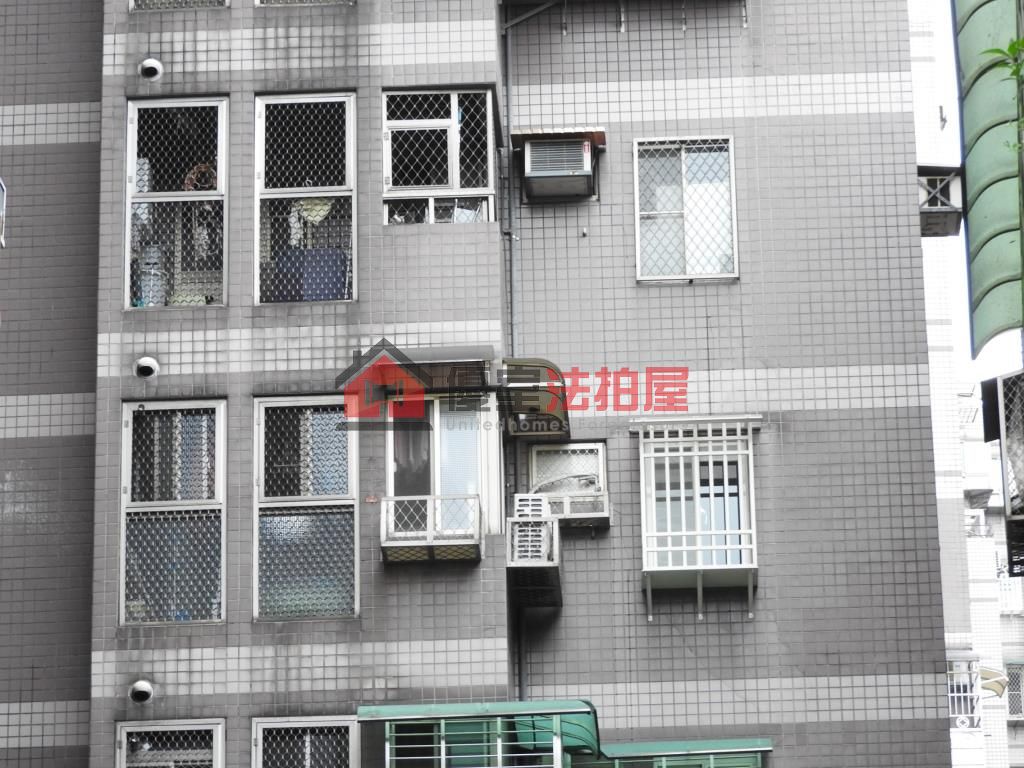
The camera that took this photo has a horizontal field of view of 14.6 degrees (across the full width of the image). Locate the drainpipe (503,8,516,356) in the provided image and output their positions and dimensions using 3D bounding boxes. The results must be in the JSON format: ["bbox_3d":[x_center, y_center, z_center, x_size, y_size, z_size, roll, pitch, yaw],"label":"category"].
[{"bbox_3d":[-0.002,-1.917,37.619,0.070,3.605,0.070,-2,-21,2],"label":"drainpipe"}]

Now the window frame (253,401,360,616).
[{"bbox_3d":[-1.805,1.085,35.109,0.887,2.078,0.080,-2,-21,2],"label":"window frame"}]

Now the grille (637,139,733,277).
[{"bbox_3d":[1.666,-1.679,38.255,0.971,1.470,0.090,-2,-20,2],"label":"grille"}]

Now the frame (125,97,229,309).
[{"bbox_3d":[-2.995,-1.635,35.698,0.920,2.030,0.110,-2,-20,2],"label":"frame"}]

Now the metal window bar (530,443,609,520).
[{"bbox_3d":[0.516,0.881,36.044,0.710,0.830,0.330,-2,-20,2],"label":"metal window bar"}]

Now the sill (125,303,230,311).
[{"bbox_3d":[-3.092,-0.708,36.697,0.950,0.050,0.130,-2,-20,2],"label":"sill"}]

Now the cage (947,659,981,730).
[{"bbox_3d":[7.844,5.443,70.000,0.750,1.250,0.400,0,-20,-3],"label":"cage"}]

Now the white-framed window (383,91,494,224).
[{"bbox_3d":[-0.673,-2.098,37.126,1.047,1.336,0.070,-2,-20,2],"label":"white-framed window"}]

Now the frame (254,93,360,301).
[{"bbox_3d":[-1.838,-1.671,35.624,0.890,2.000,0.110,-2,-20,2],"label":"frame"}]

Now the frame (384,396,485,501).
[{"bbox_3d":[-0.683,0.715,35.216,0.883,1.294,0.100,-2,-21,2],"label":"frame"}]

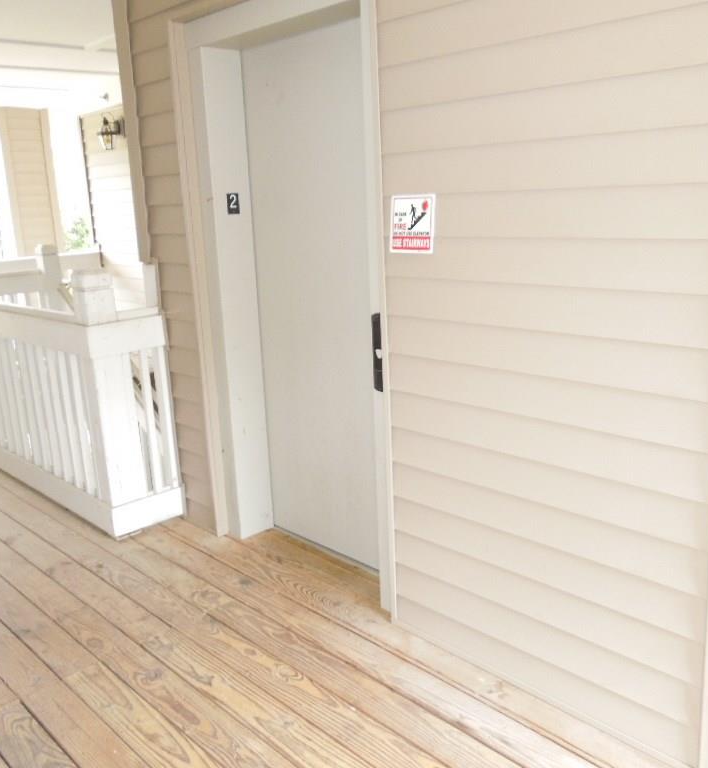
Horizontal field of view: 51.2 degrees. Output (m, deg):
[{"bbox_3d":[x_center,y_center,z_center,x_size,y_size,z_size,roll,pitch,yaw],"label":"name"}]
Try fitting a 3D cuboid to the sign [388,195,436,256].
[{"bbox_3d":[0.181,-0.496,2.303,0.006,0.176,0.174,-9,14,-44],"label":"sign"}]

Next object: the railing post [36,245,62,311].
[{"bbox_3d":[-2.626,-0.580,6.554,0.144,1.278,0.144,-16,19,-43],"label":"railing post"}]

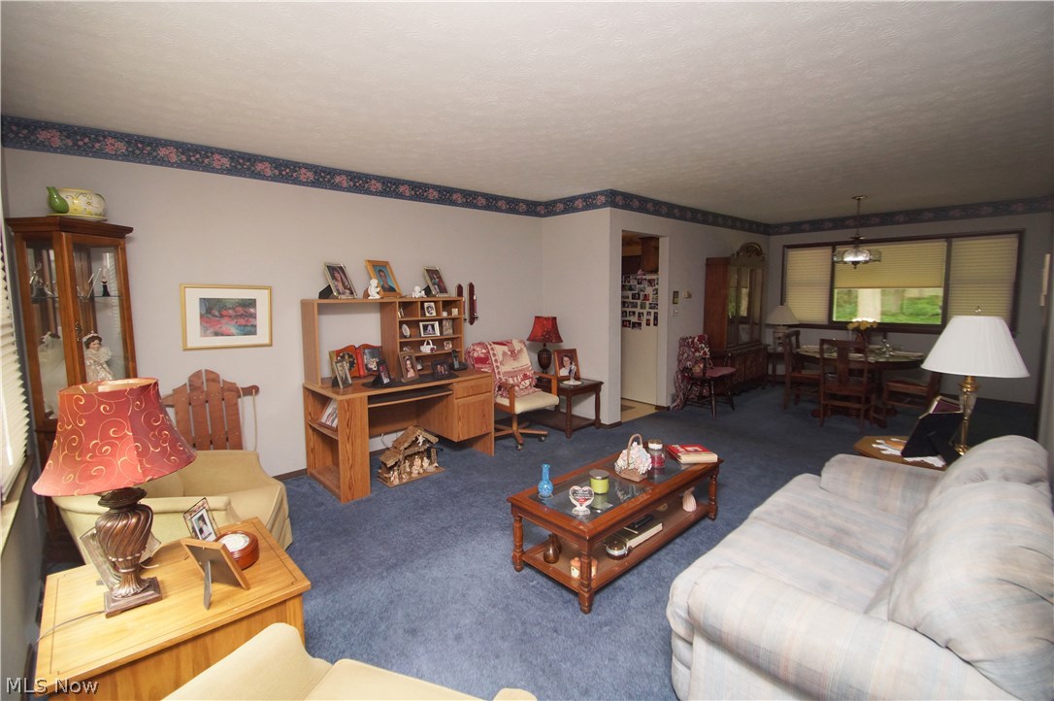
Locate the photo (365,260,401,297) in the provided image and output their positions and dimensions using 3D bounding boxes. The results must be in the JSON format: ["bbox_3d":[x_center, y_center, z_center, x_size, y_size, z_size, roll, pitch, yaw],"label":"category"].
[{"bbox_3d":[-1.216,-0.605,3.754,0.040,0.335,0.250,-25,-3,26],"label":"photo"}]

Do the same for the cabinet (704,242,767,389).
[{"bbox_3d":[2.900,-0.425,6.029,1.160,2.060,0.420,-7,10,-40],"label":"cabinet"}]

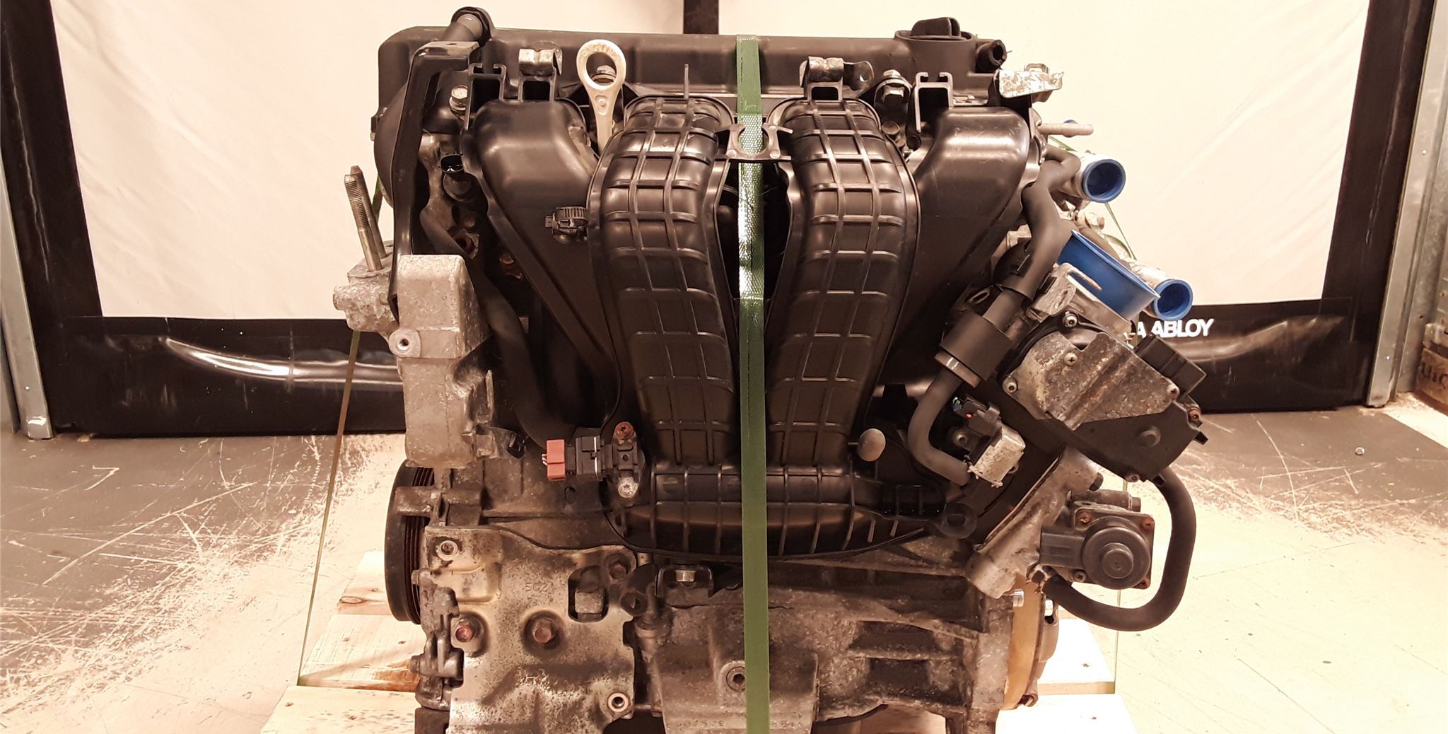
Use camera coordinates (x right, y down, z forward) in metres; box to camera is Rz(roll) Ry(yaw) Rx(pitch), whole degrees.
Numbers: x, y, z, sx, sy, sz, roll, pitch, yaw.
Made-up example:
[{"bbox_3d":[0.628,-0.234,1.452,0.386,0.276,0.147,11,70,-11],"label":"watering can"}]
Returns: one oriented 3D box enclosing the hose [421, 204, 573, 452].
[{"bbox_3d":[-0.179,-0.033,0.910,0.127,0.172,0.110,0,20,0],"label":"hose"}]

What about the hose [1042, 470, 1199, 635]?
[{"bbox_3d":[0.302,0.139,0.905,0.121,0.120,0.075,0,20,0],"label":"hose"}]

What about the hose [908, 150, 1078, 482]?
[{"bbox_3d":[0.207,-0.045,0.885,0.145,0.218,0.165,0,20,0],"label":"hose"}]

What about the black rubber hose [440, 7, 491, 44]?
[{"bbox_3d":[-0.212,-0.278,0.950,0.045,0.042,0.055,0,20,0],"label":"black rubber hose"}]

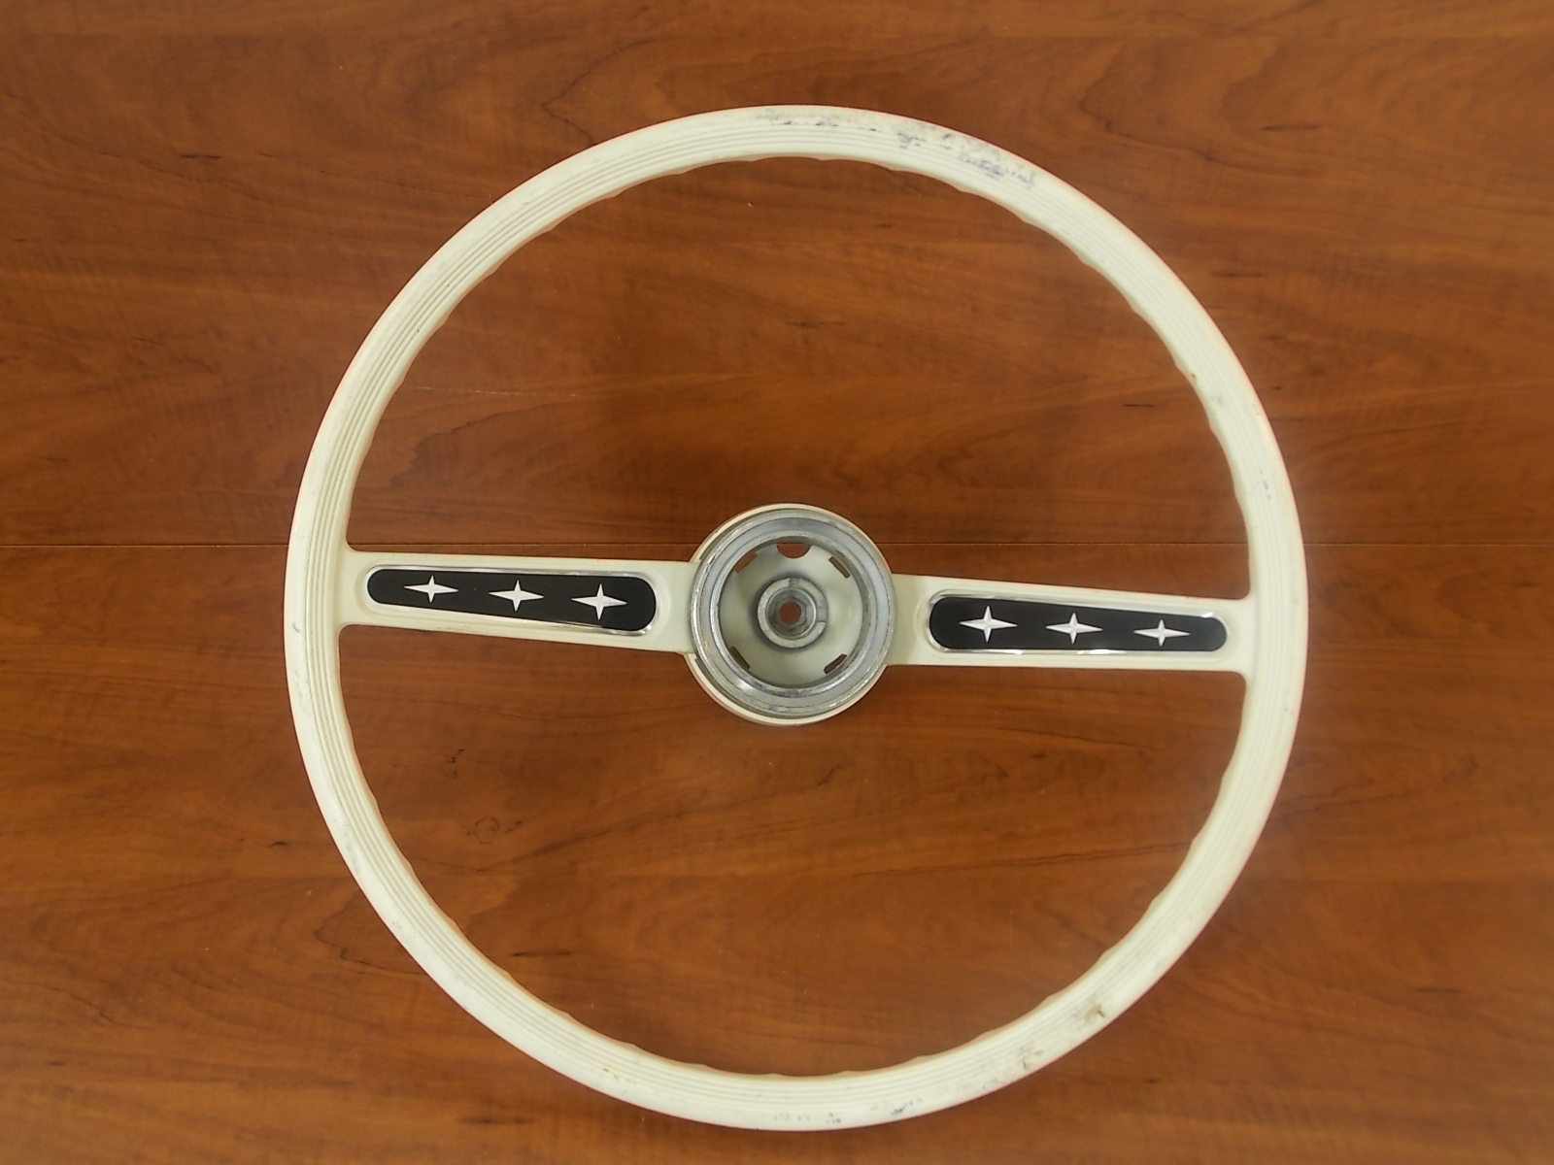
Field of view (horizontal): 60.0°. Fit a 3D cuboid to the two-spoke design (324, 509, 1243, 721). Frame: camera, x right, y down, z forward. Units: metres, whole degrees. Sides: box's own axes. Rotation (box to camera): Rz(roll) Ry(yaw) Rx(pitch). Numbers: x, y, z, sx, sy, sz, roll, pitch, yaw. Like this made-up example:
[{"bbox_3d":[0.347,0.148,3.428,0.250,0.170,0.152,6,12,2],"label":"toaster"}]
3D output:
[{"bbox_3d":[0.008,0.013,0.562,0.376,0.055,0.090,3,88,-1],"label":"two-spoke design"}]

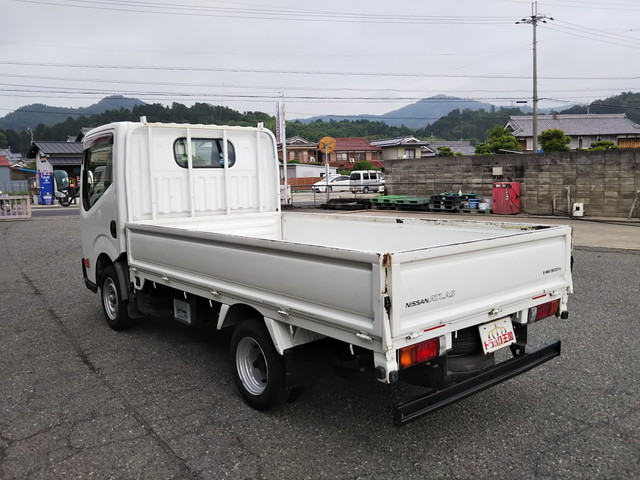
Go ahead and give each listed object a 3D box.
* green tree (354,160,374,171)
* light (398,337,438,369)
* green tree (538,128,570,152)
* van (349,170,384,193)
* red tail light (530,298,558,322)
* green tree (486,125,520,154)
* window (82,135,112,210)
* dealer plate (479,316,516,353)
[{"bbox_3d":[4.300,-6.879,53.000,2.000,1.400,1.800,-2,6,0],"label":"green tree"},{"bbox_3d":[0.469,0.553,2.741,0.305,0.100,0.075,-7,8,-39],"label":"light"},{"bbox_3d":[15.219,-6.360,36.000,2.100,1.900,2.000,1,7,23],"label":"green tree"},{"bbox_3d":[4.154,-5.019,48.000,3.400,1.880,1.480,-8,9,-44],"label":"van"},{"bbox_3d":[1.373,0.445,3.476,0.345,0.100,0.080,-7,8,-39],"label":"red tail light"},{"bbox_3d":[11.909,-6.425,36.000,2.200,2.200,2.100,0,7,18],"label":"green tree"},{"bbox_3d":[-2.212,-0.662,5.603,0.070,0.740,0.850,0,4,-39],"label":"window"},{"bbox_3d":[1.076,0.572,3.335,0.328,0.165,0.020,-7,-6,-39],"label":"dealer plate"}]

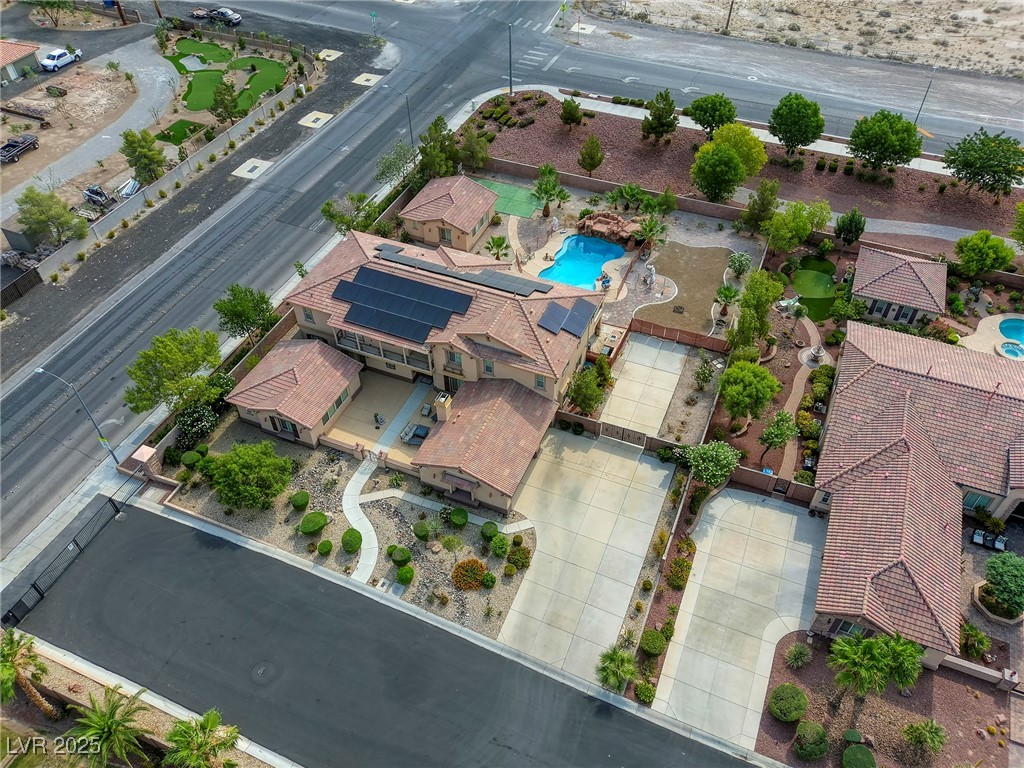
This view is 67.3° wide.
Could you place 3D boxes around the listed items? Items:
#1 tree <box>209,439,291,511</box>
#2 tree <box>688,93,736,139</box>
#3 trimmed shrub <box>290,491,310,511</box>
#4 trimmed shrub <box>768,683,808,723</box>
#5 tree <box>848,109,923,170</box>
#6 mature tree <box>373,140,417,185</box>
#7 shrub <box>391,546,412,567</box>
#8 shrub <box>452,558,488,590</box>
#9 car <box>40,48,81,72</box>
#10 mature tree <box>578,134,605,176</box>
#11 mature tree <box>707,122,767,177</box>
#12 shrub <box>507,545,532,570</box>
[{"bbox_3d":[-19.243,6.834,57.096,5.790,3.760,5.790,0,46,0],"label":"tree"},{"bbox_3d":[24.697,-32.501,94.862,5.430,5.900,5.430,0,46,0],"label":"tree"},{"bbox_3d":[-15.733,8.764,57.249,1.340,1.400,1.340,0,45,0],"label":"trimmed shrub"},{"bbox_3d":[16.254,18.701,45.270,2.220,1.400,2.220,17,48,16],"label":"trimmed shrub"},{"bbox_3d":[43.135,-27.979,89.559,7.900,7.110,7.900,0,46,0],"label":"tree"},{"bbox_3d":[-13.085,-24.903,87.192,4.600,4.740,4.600,0,46,0],"label":"mature tree"},{"bbox_3d":[-7.503,11.781,52.467,1.360,1.100,1.360,0,46,0],"label":"shrub"},{"bbox_3d":[-2.812,12.758,51.501,2.320,1.050,2.320,0,46,0],"label":"shrub"},{"bbox_3d":[-66.149,-47.727,112.776,2.000,1.940,5.850,22,50,20],"label":"car"},{"bbox_3d":[9.171,-26.333,89.140,2.970,5.670,2.970,0,46,0],"label":"mature tree"},{"bbox_3d":[25.265,-26.108,87.838,7.400,6.400,7.400,0,45,0],"label":"mature tree"},{"bbox_3d":[0.459,11.780,52.245,1.710,1.300,1.710,0,46,0],"label":"shrub"}]

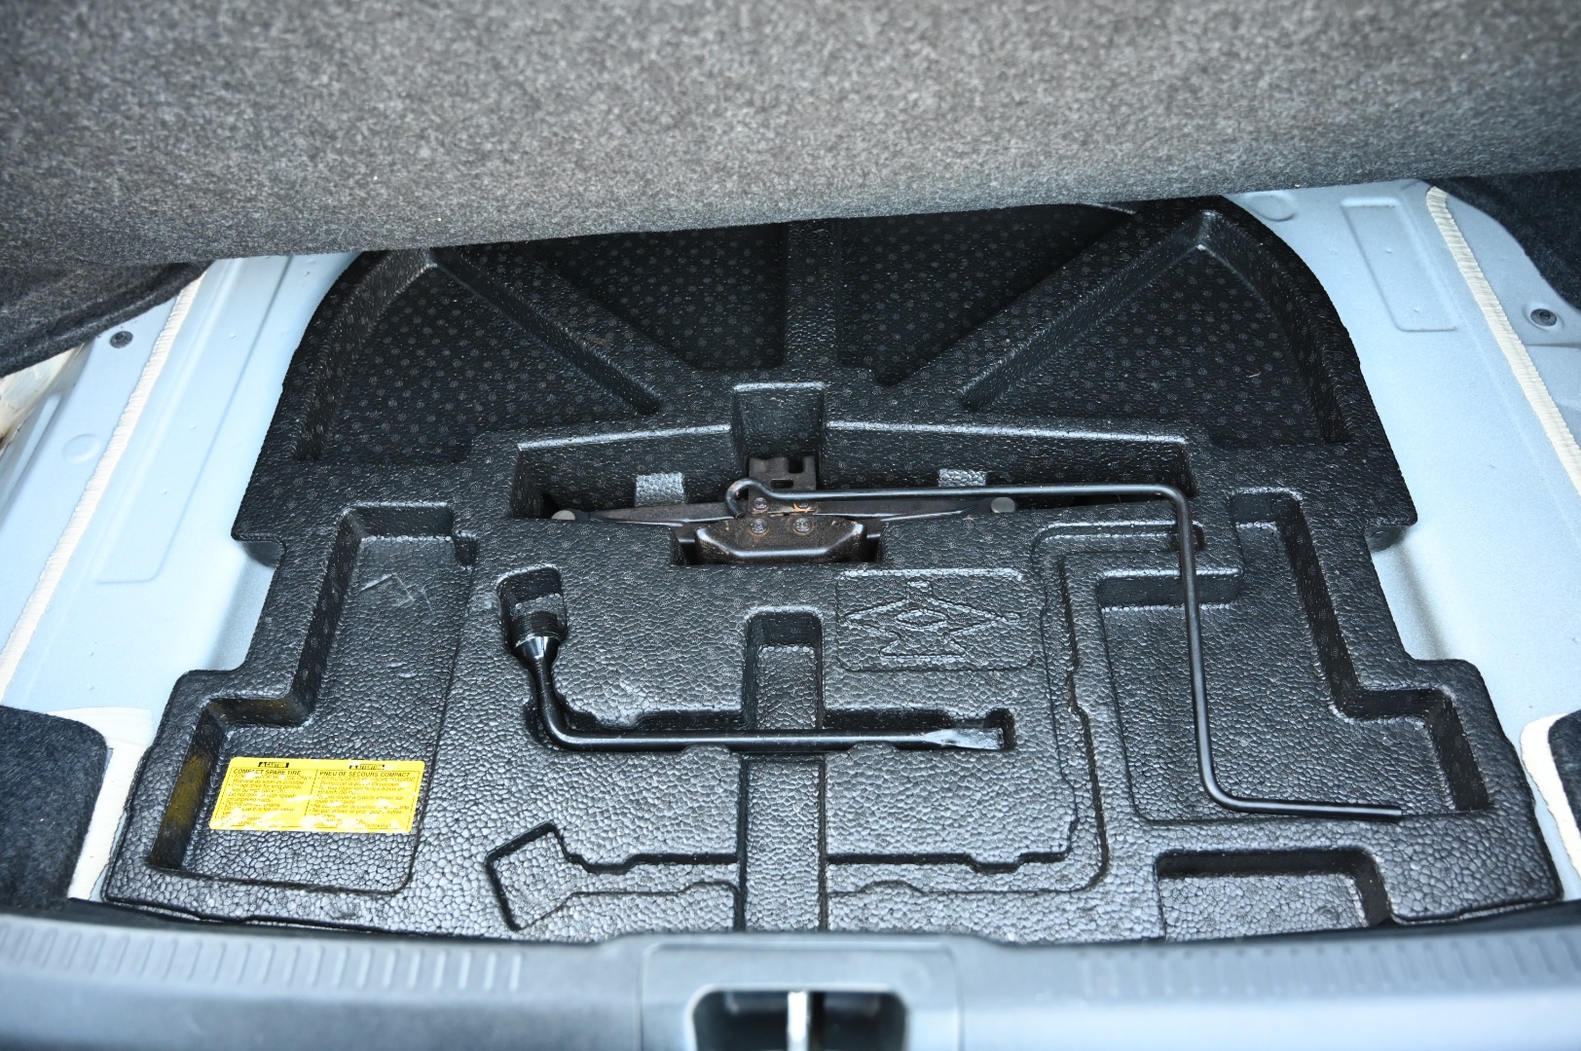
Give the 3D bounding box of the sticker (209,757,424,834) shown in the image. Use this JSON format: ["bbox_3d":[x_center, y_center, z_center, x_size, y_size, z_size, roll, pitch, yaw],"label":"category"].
[{"bbox_3d":[-0.319,0.182,0.712,0.137,0.002,0.050,0,55,3],"label":"sticker"}]

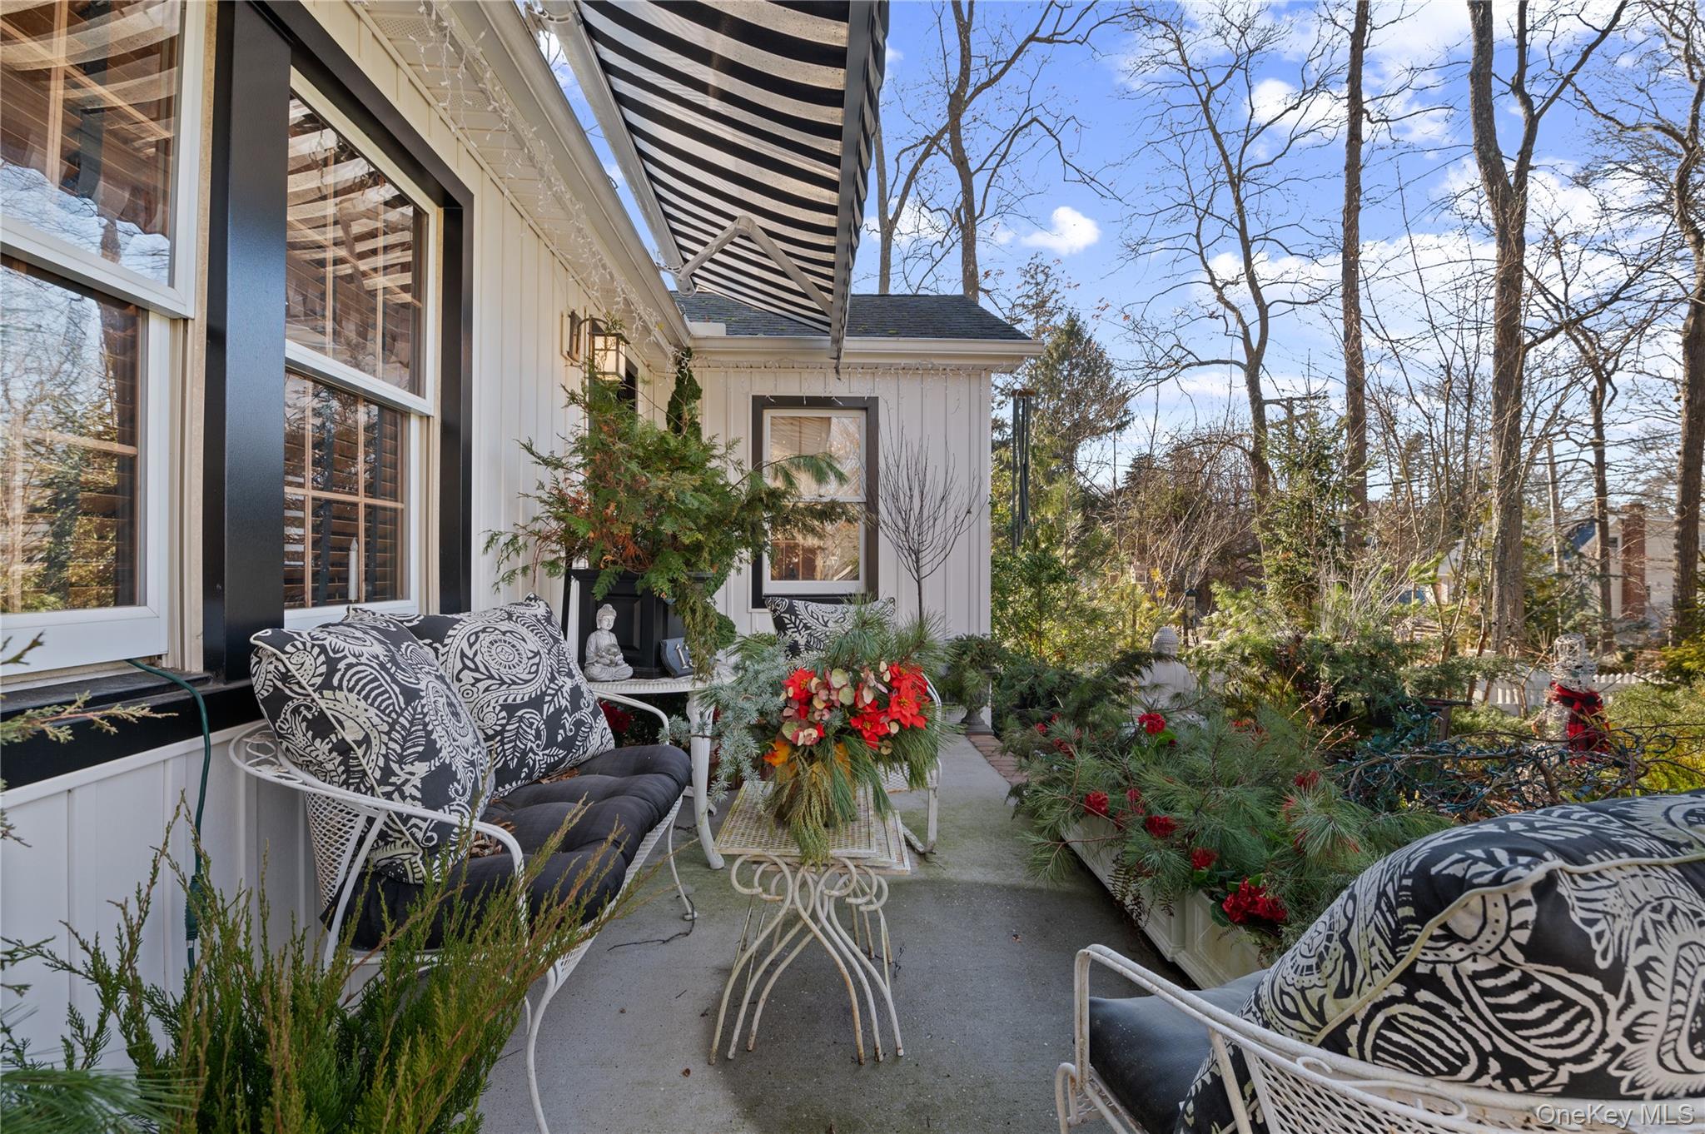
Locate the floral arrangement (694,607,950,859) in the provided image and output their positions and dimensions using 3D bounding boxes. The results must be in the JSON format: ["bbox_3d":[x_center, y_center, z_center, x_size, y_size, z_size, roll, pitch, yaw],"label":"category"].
[{"bbox_3d":[-0.080,0.395,1.920,0.650,0.580,0.560,0,0,-2],"label":"floral arrangement"}]

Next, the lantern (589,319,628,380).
[{"bbox_3d":[-1.210,-1.070,3.520,0.180,0.280,0.170,0,0,-3],"label":"lantern"}]

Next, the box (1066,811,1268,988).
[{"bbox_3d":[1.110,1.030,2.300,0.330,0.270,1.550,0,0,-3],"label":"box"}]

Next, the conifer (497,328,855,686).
[{"bbox_3d":[-0.780,-0.270,3.060,1.350,1.400,1.000,0,0,-6],"label":"conifer"}]

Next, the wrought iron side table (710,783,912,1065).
[{"bbox_3d":[-0.095,0.925,1.945,0.470,0.490,0.560,0,0,-1],"label":"wrought iron side table"}]

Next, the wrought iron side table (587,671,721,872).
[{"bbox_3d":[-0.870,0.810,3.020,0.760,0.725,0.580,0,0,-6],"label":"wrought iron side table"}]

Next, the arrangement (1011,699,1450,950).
[{"bbox_3d":[1.200,0.750,2.430,0.920,0.530,1.550,0,0,-3],"label":"arrangement"}]

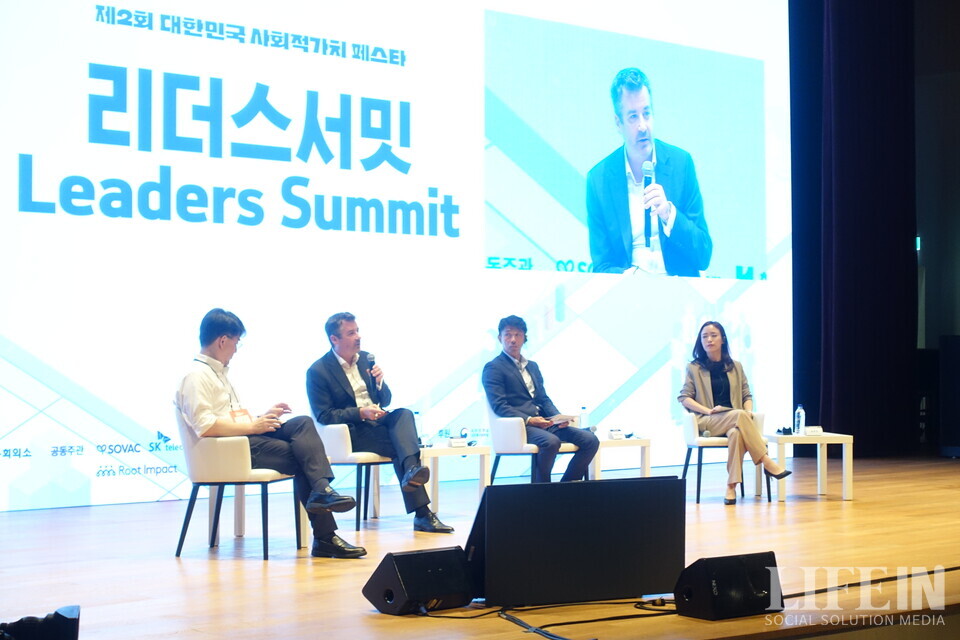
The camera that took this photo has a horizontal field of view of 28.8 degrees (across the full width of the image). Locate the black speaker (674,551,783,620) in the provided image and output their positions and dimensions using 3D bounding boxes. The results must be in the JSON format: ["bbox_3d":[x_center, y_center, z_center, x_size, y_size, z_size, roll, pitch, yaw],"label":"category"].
[{"bbox_3d":[0.989,1.057,7.496,0.388,0.240,0.255,1,-1,-38],"label":"black speaker"}]

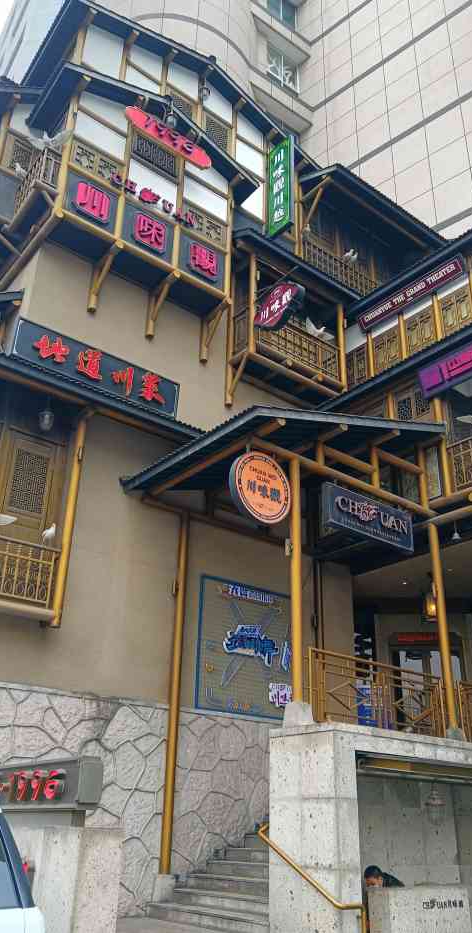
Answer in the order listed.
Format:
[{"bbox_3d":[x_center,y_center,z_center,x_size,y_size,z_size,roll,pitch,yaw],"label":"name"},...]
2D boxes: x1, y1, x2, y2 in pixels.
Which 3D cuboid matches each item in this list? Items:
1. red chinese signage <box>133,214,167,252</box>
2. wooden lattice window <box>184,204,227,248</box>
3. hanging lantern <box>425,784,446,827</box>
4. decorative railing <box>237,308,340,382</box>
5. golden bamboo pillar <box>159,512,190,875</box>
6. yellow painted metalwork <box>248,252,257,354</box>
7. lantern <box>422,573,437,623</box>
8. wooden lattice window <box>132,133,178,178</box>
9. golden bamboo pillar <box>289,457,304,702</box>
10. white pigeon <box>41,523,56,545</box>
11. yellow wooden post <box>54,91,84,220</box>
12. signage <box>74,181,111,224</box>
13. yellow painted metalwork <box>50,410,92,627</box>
[{"bbox_3d":[-1.562,-4.262,13.274,0.621,0.621,0.097,20,-32,-33],"label":"red chinese signage"},{"bbox_3d":[-0.569,-4.542,13.770,0.989,0.530,0.071,20,-31,-33],"label":"wooden lattice window"},{"bbox_3d":[2.924,4.948,10.603,0.260,0.550,0.260,20,-30,-34],"label":"hanging lantern"},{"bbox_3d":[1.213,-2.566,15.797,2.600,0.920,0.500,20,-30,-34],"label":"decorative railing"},{"bbox_3d":[-0.862,3.022,10.558,0.150,5.070,0.150,20,-30,-35],"label":"golden bamboo pillar"},{"bbox_3d":[0.338,-3.430,15.143,0.145,2.620,0.145,1,-25,1],"label":"yellow painted metalwork"},{"bbox_3d":[3.783,2.536,14.051,0.349,0.970,0.349,20,-32,-33],"label":"lantern"},{"bbox_3d":[-1.499,-5.742,13.507,0.989,0.612,0.071,20,-31,-33],"label":"wooden lattice window"},{"bbox_3d":[0.792,1.347,9.447,0.138,3.274,0.138,20,-31,-34],"label":"golden bamboo pillar"},{"bbox_3d":[-2.729,0.976,10.608,0.242,0.340,0.136,-4,-27,11],"label":"white pigeon"},{"bbox_3d":[-2.926,-5.594,12.729,0.155,3.104,0.155,20,-32,-33],"label":"yellow wooden post"},{"bbox_3d":[-2.519,-4.718,12.942,0.660,0.560,0.130,20,-30,-34],"label":"signage"},{"bbox_3d":[-2.352,0.646,10.470,0.133,3.264,0.133,20,-31,-34],"label":"yellow painted metalwork"}]

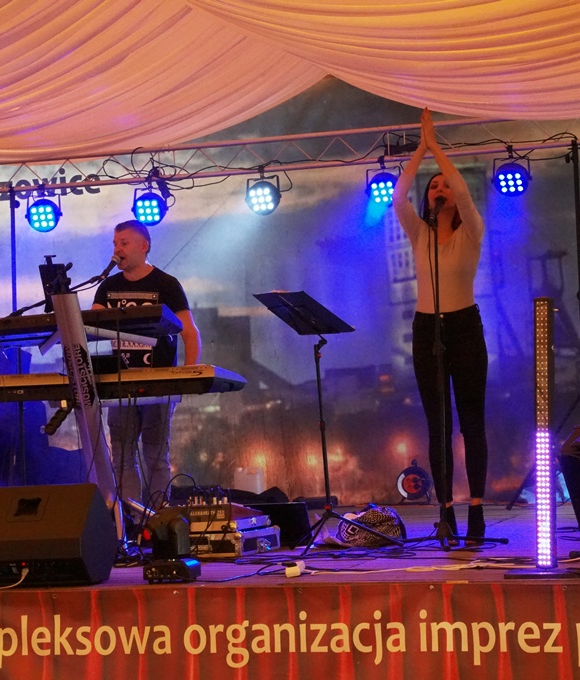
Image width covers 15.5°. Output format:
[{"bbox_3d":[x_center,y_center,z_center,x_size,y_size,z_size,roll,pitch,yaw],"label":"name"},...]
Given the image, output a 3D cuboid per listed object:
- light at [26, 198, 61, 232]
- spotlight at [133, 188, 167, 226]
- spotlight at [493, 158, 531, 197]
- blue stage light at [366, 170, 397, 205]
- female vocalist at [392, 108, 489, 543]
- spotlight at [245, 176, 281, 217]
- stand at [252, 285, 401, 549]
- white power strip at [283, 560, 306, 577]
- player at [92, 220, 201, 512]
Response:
[{"bbox_3d":[-1.586,-0.822,13.700,0.236,0.240,0.170,-3,13,19],"label":"light"},{"bbox_3d":[-0.888,-0.838,13.430,0.215,0.235,0.150,-3,12,19],"label":"spotlight"},{"bbox_3d":[1.335,-0.975,12.750,0.230,0.230,0.160,-3,18,18],"label":"spotlight"},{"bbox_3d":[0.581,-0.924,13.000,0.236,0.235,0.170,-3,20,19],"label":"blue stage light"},{"bbox_3d":[0.732,-0.070,10.200,0.440,2.080,0.360,-3,-2,11],"label":"female vocalist"},{"bbox_3d":[-0.165,-0.891,13.200,0.215,0.235,0.150,-3,12,25],"label":"spotlight"},{"bbox_3d":[0.197,0.412,10.620,0.600,1.300,0.550,-1,-3,-37],"label":"stand"},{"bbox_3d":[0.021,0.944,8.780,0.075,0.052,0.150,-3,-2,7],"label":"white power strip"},{"bbox_3d":[-0.763,0.242,11.300,0.540,1.740,0.480,-3,-2,17],"label":"player"}]

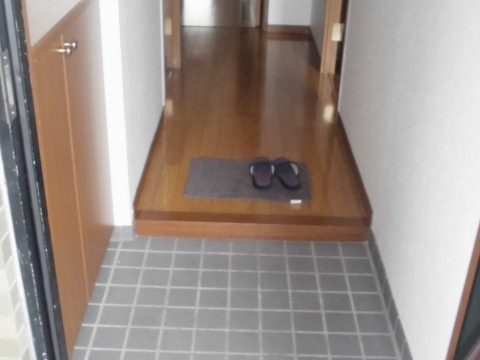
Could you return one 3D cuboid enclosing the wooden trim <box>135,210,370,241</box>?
[{"bbox_3d":[0.047,0.175,2.372,0.872,0.067,0.065,2,28,0],"label":"wooden trim"}]

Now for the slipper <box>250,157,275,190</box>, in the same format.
[{"bbox_3d":[0.097,-0.052,2.644,0.100,0.070,0.268,2,28,1],"label":"slipper"}]

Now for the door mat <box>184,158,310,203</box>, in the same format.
[{"bbox_3d":[0.037,-0.009,2.639,0.508,0.010,0.345,3,28,1],"label":"door mat"}]

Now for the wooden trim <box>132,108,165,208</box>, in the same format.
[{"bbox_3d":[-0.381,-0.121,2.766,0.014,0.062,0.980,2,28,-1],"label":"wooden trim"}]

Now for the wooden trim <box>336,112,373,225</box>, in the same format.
[{"bbox_3d":[0.488,-0.090,2.767,0.014,0.062,0.990,2,28,0],"label":"wooden trim"}]

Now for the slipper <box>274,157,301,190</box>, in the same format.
[{"bbox_3d":[0.199,-0.049,2.646,0.100,0.070,0.268,-3,28,-9],"label":"slipper"}]

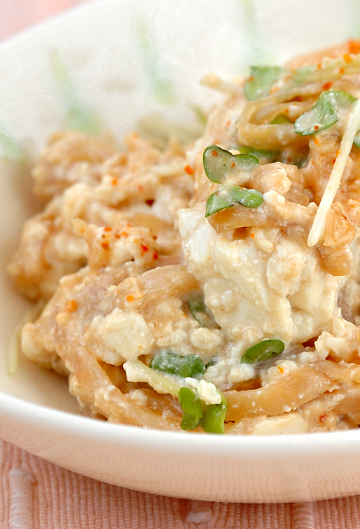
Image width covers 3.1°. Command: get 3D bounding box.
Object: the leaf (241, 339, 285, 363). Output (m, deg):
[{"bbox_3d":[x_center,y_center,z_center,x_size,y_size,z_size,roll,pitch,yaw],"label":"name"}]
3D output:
[{"bbox_3d":[0.015,0.016,1.200,0.008,0.002,0.005,-22,40,0],"label":"leaf"}]

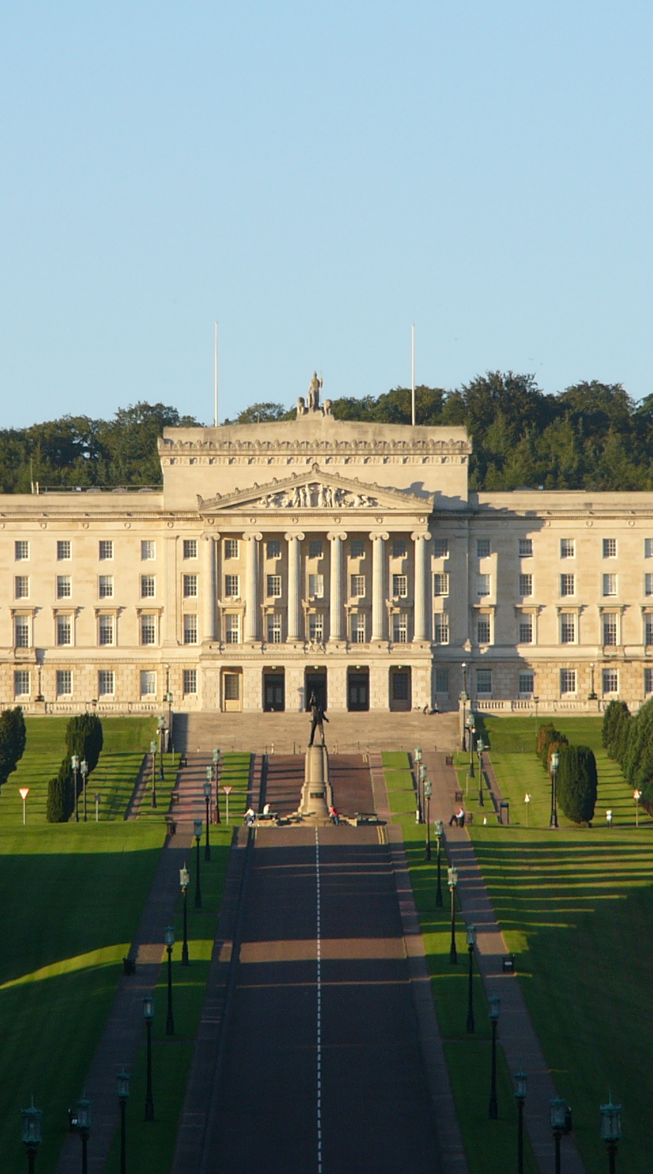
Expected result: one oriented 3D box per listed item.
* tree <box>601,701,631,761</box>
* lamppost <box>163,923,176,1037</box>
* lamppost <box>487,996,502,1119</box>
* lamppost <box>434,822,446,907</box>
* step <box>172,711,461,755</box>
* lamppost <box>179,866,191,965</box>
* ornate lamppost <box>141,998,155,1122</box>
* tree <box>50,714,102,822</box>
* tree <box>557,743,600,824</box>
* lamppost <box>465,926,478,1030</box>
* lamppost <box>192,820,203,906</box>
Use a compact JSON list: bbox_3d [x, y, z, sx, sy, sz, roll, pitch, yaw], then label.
[{"bbox_3d":[24.892,12.499,835.000,2.800,5.600,2.800,0,-4,0],"label":"tree"},{"bbox_3d":[-7.652,19.231,476.000,0.520,5.400,0.520,0,-4,0],"label":"lamppost"},{"bbox_3d":[6.961,19.467,402.500,0.500,5.100,0.500,0,-1,0],"label":"lamppost"},{"bbox_3d":[6.732,16.396,575.500,0.500,5.100,0.500,0,-1,0],"label":"lamppost"},{"bbox_3d":[-0.871,13.017,866.000,25.800,4.100,19.000,0,-1,0],"label":"step"},{"bbox_3d":[-7.539,17.462,518.000,0.500,5.300,0.500,0,-1,0],"label":"lamppost"},{"bbox_3d":[-7.634,20.321,418.000,0.520,5.400,0.520,0,-4,0],"label":"ornate lamppost"},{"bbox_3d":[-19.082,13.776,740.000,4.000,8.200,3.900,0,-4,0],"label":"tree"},{"bbox_3d":[17.681,13.895,684.000,3.100,5.700,3.100,0,-1,0],"label":"tree"},{"bbox_3d":[7.095,19.130,476.000,0.520,5.400,0.520,0,-4,0],"label":"lamppost"},{"bbox_3d":[-7.839,16.872,593.000,0.520,5.400,0.520,0,-4,0],"label":"lamppost"}]

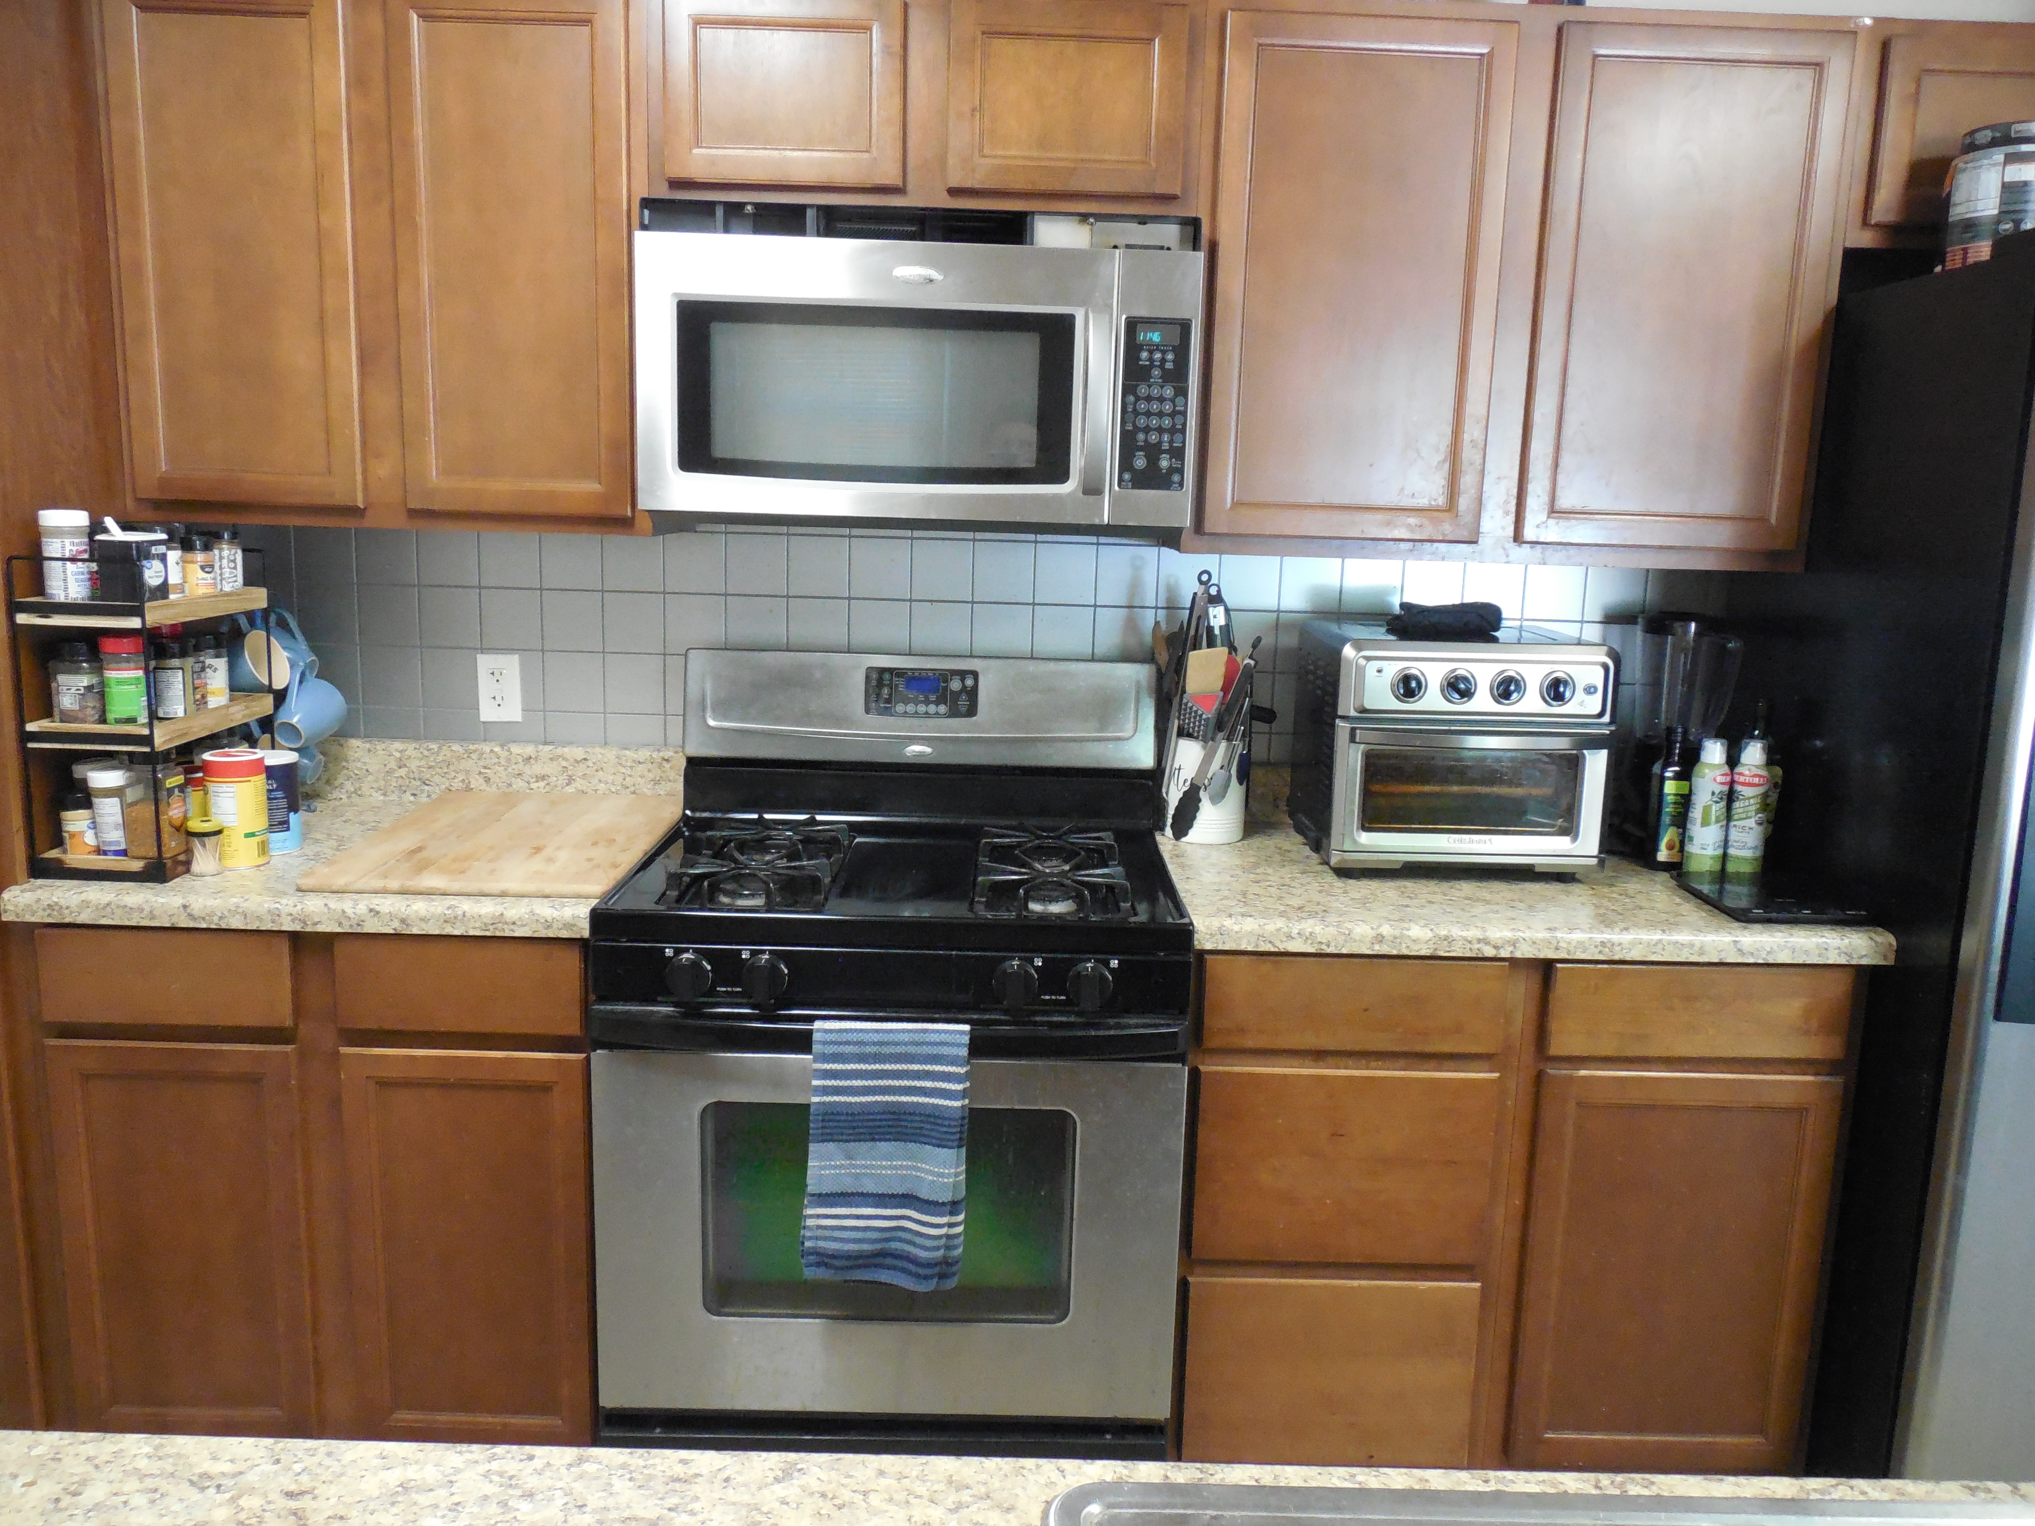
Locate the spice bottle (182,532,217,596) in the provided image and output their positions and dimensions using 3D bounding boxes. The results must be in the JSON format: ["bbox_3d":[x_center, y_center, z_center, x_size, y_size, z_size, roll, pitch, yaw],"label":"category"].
[{"bbox_3d":[-1.137,-0.278,2.043,0.042,0.086,0.042,-2,11,-21],"label":"spice bottle"}]

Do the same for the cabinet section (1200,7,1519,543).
[{"bbox_3d":[0.477,-0.701,2.228,0.409,0.716,0.320,2,10,-1],"label":"cabinet section"}]

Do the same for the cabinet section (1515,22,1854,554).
[{"bbox_3d":[0.941,-0.688,2.234,0.409,0.716,0.320,2,10,-1],"label":"cabinet section"}]

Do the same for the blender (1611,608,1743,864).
[{"bbox_3d":[1.062,-0.051,2.388,0.198,0.382,0.170,2,10,-1],"label":"blender"}]

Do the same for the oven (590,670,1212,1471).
[{"bbox_3d":[-0.167,0.463,2.187,0.757,1.184,0.690,2,10,-1],"label":"oven"}]

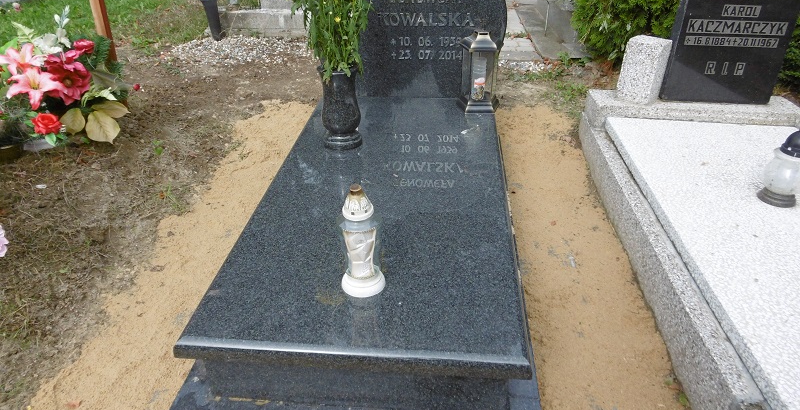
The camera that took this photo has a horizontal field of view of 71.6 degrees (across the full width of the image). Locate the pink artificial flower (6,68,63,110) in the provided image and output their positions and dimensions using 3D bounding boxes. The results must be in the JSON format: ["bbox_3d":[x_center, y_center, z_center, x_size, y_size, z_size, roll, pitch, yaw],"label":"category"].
[{"bbox_3d":[-1.759,-0.561,2.670,0.220,0.190,0.100,-16,14,-22],"label":"pink artificial flower"}]

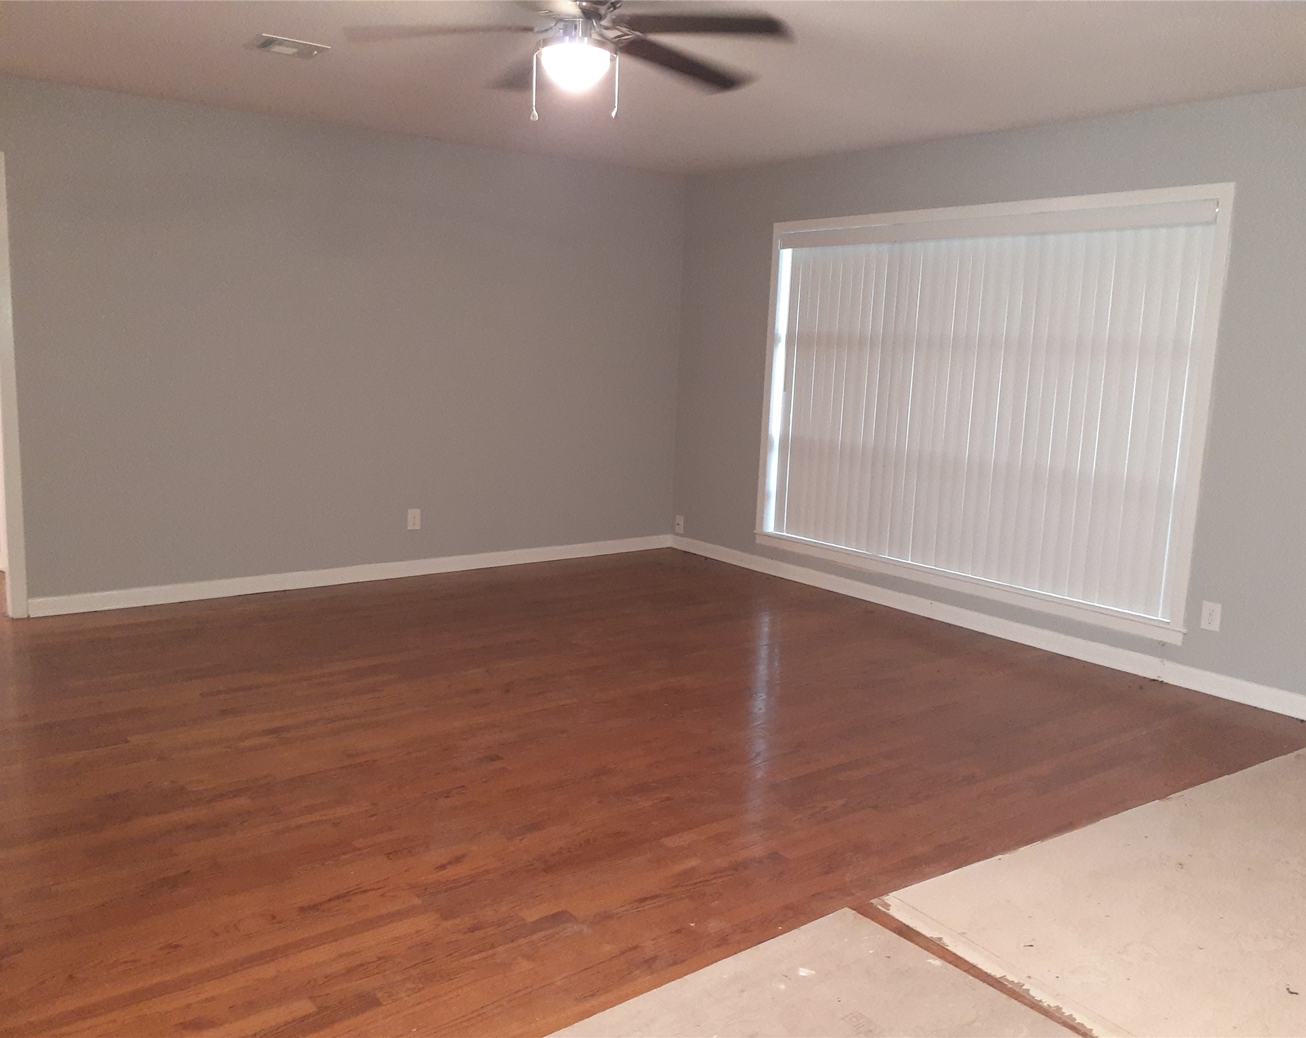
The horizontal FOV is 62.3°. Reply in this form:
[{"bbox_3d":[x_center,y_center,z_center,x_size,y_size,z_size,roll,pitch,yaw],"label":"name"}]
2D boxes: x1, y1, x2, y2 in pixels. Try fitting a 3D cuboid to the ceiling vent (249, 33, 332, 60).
[{"bbox_3d":[-1.377,-1.778,4.071,0.265,0.030,0.230,-5,12,-38],"label":"ceiling vent"}]

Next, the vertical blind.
[{"bbox_3d":[1.520,-0.594,5.539,0.090,1.755,2.510,-5,12,-38],"label":"vertical blind"}]

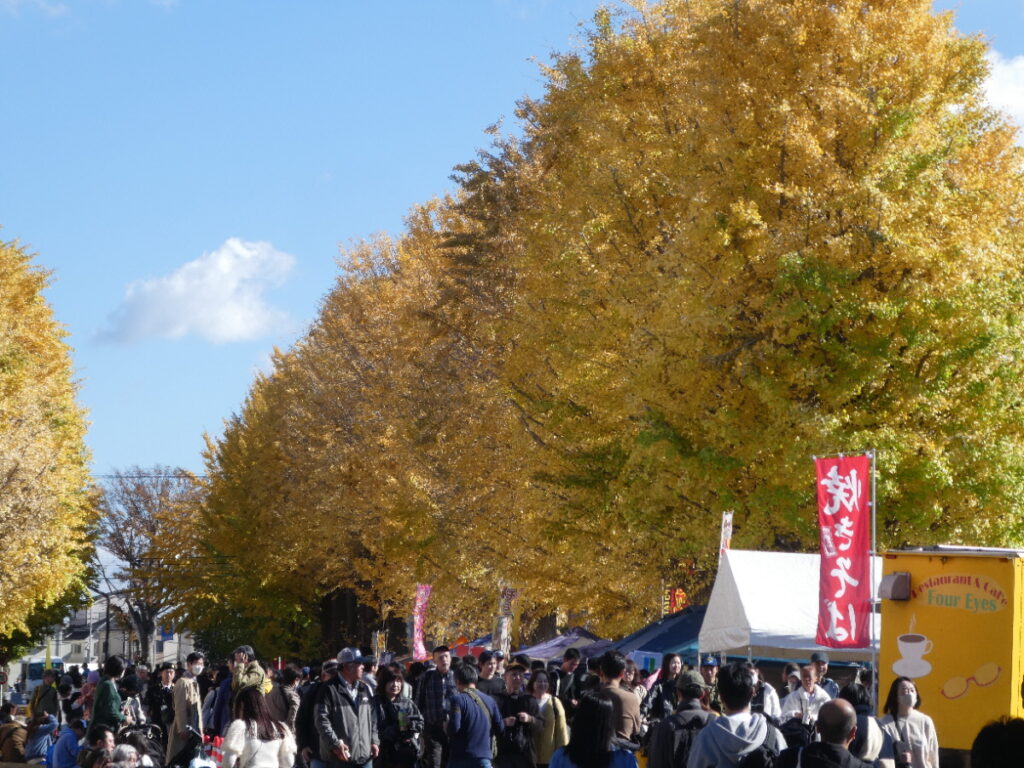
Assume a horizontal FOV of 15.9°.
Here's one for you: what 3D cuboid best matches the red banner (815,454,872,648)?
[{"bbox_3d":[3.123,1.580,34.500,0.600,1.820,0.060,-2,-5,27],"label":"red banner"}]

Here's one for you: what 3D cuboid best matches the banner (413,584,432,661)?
[{"bbox_3d":[-2.135,5.657,87.000,0.100,1.820,0.550,-4,-6,41],"label":"banner"}]

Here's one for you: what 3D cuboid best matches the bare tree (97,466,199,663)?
[{"bbox_3d":[-19.765,10.823,200.000,6.800,12.800,6.800,0,-4,0],"label":"bare tree"}]

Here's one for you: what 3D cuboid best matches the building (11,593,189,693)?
[{"bbox_3d":[-29.995,18.954,270.000,13.200,7.200,9.500,0,-4,-6],"label":"building"}]

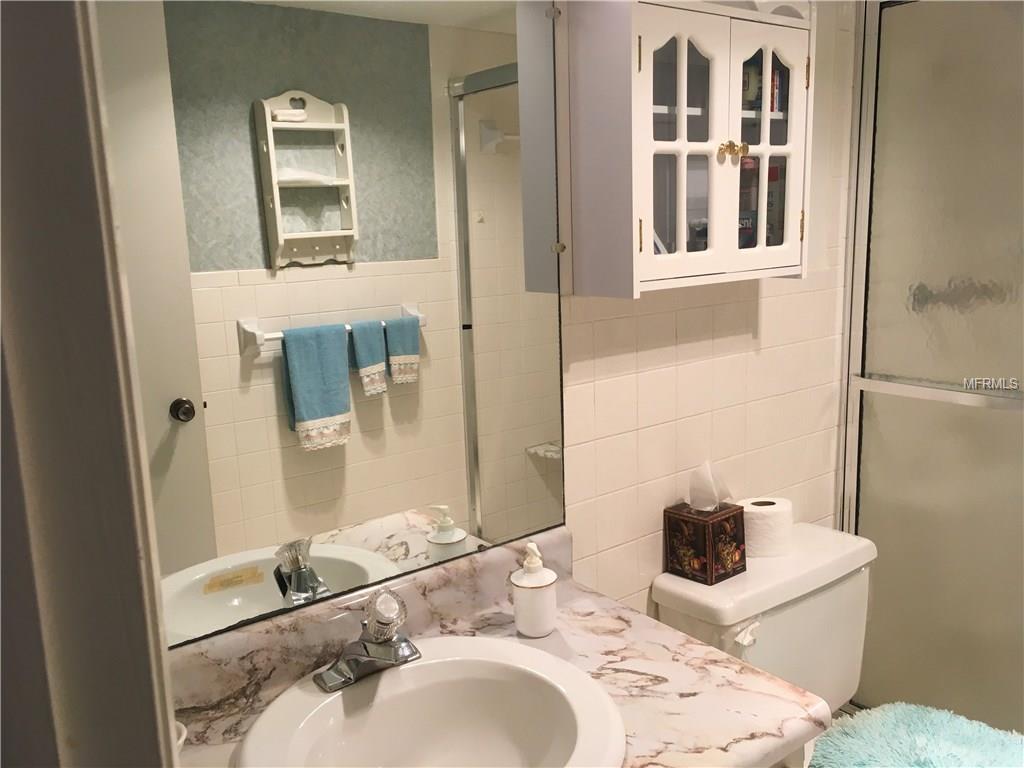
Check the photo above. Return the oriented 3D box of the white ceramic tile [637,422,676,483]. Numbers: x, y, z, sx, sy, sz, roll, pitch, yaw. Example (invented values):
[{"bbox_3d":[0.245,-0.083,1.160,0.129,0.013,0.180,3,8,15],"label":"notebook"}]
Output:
[{"bbox_3d":[0.283,0.134,1.681,0.108,0.108,0.011,-10,13,-36],"label":"white ceramic tile"}]

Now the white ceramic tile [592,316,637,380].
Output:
[{"bbox_3d":[0.189,-0.065,1.576,0.108,0.108,0.011,-10,13,-36],"label":"white ceramic tile"}]

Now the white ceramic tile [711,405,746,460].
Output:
[{"bbox_3d":[0.457,0.104,1.810,0.108,0.108,0.011,-10,13,-36],"label":"white ceramic tile"}]

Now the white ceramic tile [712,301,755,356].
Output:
[{"bbox_3d":[0.444,-0.112,1.761,0.108,0.108,0.008,-10,13,-37],"label":"white ceramic tile"}]

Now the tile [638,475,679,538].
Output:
[{"bbox_3d":[0.287,0.242,1.701,0.108,0.108,0.011,-10,13,-36],"label":"tile"}]

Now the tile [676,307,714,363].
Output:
[{"bbox_3d":[0.358,-0.097,1.695,0.108,0.108,0.008,-10,13,-37],"label":"tile"}]

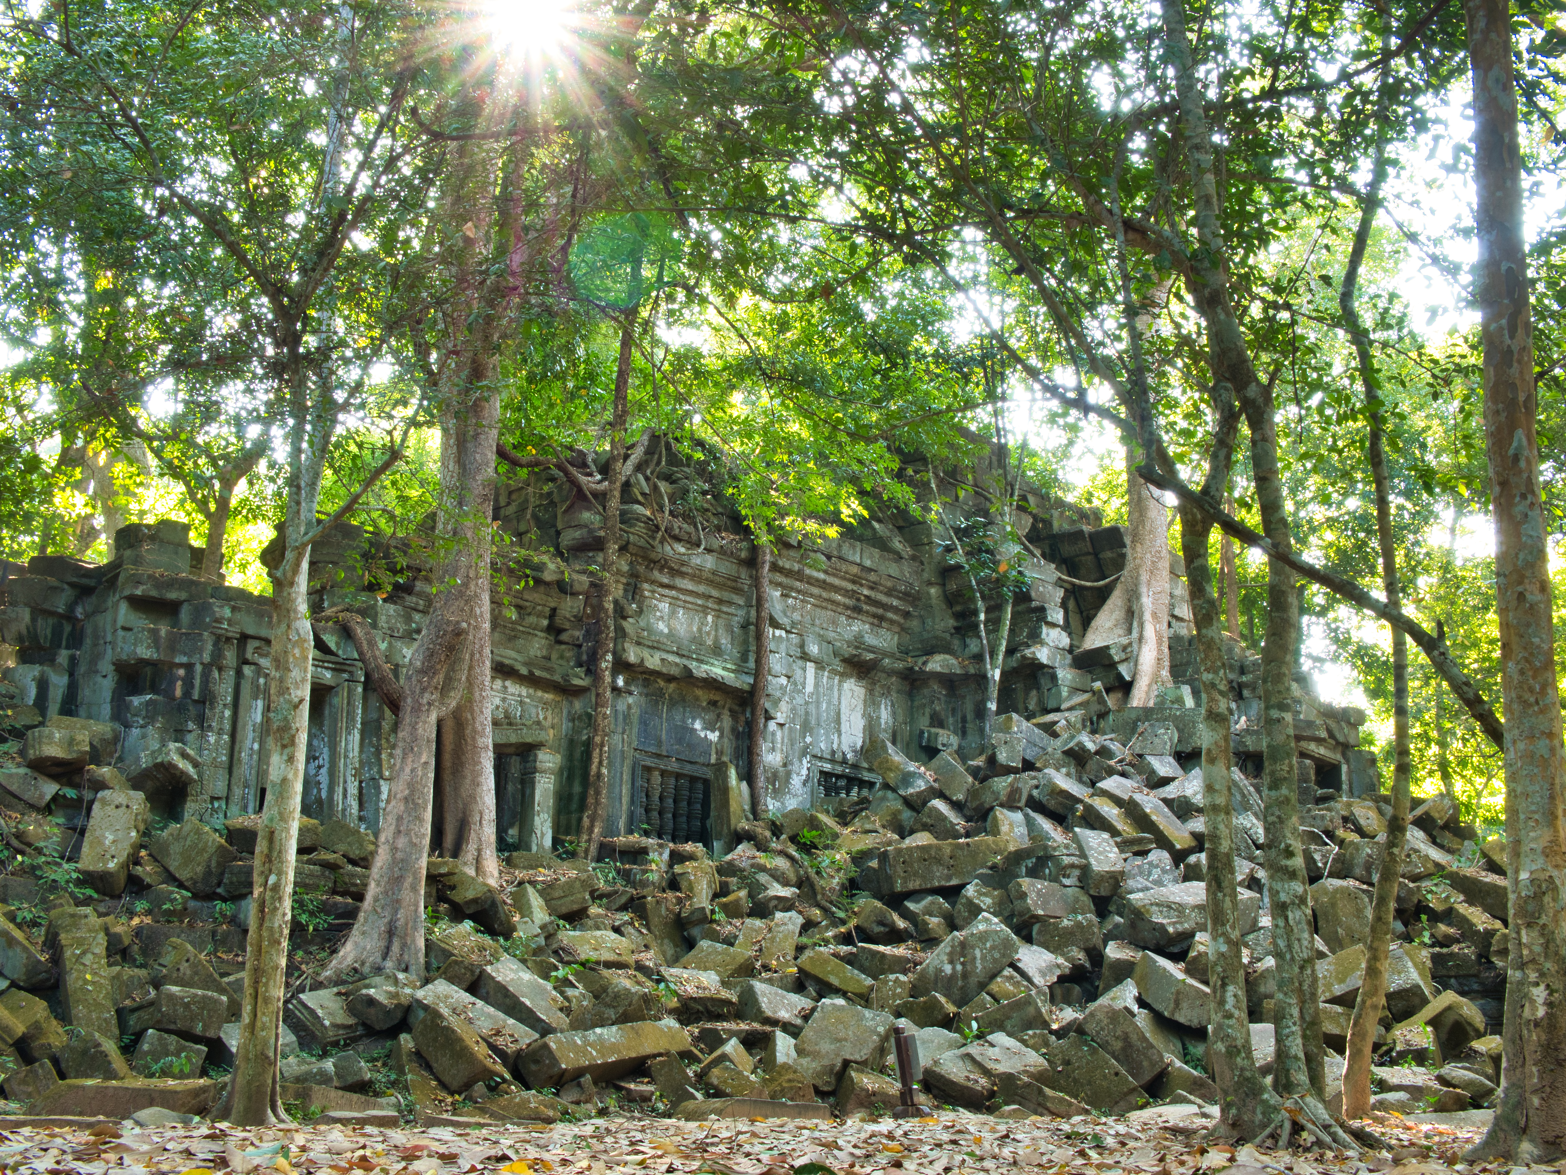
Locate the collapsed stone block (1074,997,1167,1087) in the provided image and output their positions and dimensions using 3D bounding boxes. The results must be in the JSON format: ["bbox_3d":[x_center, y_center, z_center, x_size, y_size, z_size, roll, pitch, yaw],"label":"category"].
[{"bbox_3d":[2.771,3.720,14.801,0.667,0.330,0.449,43,-3,11],"label":"collapsed stone block"}]

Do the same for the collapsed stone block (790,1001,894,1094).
[{"bbox_3d":[0.500,3.695,14.501,0.576,0.550,0.389,5,-23,20],"label":"collapsed stone block"}]

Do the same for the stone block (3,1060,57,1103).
[{"bbox_3d":[-6.578,4.338,15.856,0.382,0.252,0.474,-23,-5,-22],"label":"stone block"}]

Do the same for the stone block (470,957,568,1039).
[{"bbox_3d":[-2.565,4.156,17.957,0.969,0.373,0.341,35,26,20],"label":"stone block"}]

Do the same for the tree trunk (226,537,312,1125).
[{"bbox_3d":[-3.586,1.629,12.828,0.440,4.160,0.420,0,-15,0],"label":"tree trunk"}]

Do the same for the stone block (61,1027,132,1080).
[{"bbox_3d":[-5.607,3.851,14.800,0.470,0.400,0.420,15,-17,-8],"label":"stone block"}]

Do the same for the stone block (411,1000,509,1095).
[{"bbox_3d":[-2.552,3.671,14.301,0.660,0.340,0.485,43,-5,27],"label":"stone block"}]

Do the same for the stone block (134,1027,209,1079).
[{"bbox_3d":[-5.479,4.220,16.275,0.529,0.344,0.480,19,-15,-12],"label":"stone block"}]

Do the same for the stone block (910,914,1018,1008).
[{"bbox_3d":[1.939,3.902,18.900,0.971,0.499,0.442,-46,-12,5],"label":"stone block"}]

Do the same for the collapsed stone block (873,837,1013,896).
[{"bbox_3d":[1.954,3.361,21.840,1.483,0.514,0.524,-4,-10,-15],"label":"collapsed stone block"}]

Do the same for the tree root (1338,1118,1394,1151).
[{"bbox_3d":[2.957,2.791,9.200,0.200,0.140,0.420,0,-15,0],"label":"tree root"}]

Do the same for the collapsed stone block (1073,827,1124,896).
[{"bbox_3d":[3.365,2.923,19.301,0.343,0.330,0.706,-1,27,-6],"label":"collapsed stone block"}]

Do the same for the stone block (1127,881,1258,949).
[{"bbox_3d":[4.631,3.658,20.370,1.336,0.450,0.714,-5,3,13],"label":"stone block"}]

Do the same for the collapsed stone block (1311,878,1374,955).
[{"bbox_3d":[6.314,3.700,20.370,0.592,0.759,0.528,-2,-1,20],"label":"collapsed stone block"}]

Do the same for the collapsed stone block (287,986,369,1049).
[{"bbox_3d":[-4.304,4.089,17.221,0.579,0.229,0.463,30,19,38],"label":"collapsed stone block"}]

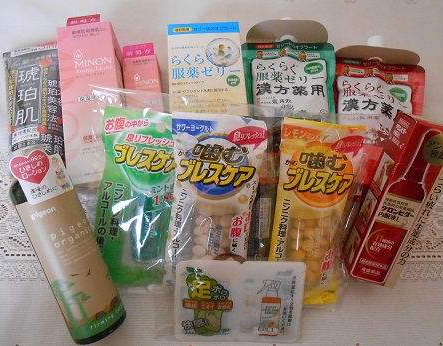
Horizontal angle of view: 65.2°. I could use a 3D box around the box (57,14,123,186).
[{"bbox_3d":[-0.129,-0.073,0.358,0.054,0.040,0.175,-11,74,-4],"label":"box"}]

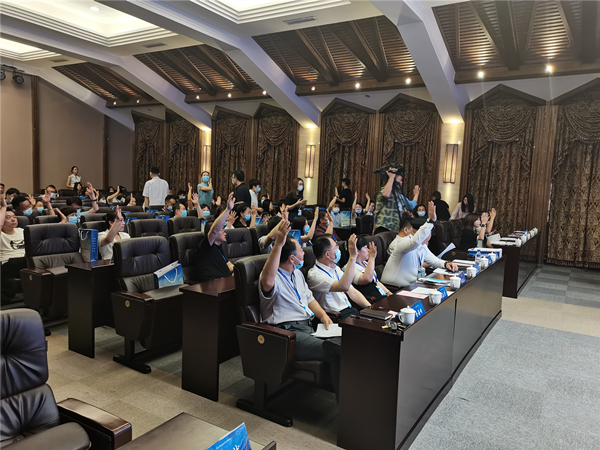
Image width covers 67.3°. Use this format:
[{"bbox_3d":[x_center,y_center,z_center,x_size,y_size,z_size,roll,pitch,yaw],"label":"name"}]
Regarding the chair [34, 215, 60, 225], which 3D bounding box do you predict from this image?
[{"bbox_3d":[-2.882,0.401,5.660,0.600,1.010,0.650,6,6,32],"label":"chair"}]

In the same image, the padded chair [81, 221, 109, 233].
[{"bbox_3d":[-2.144,0.485,5.327,0.650,1.050,0.600,6,7,33],"label":"padded chair"}]

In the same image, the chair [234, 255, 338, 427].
[{"bbox_3d":[-0.012,0.756,3.190,0.680,1.025,0.650,6,6,32],"label":"chair"}]

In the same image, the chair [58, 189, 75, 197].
[{"bbox_3d":[-6.530,-0.468,12.876,0.620,1.030,0.640,5,5,31],"label":"chair"}]

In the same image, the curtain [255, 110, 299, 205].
[{"bbox_3d":[-0.829,-1.736,14.501,1.468,3.993,0.220,5,5,31],"label":"curtain"}]

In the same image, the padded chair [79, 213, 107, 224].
[{"bbox_3d":[-2.804,0.337,6.549,0.620,1.030,0.640,5,5,31],"label":"padded chair"}]

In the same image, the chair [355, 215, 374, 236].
[{"bbox_3d":[1.318,0.339,7.826,0.650,1.050,0.600,6,7,33],"label":"chair"}]

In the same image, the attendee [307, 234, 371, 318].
[{"bbox_3d":[0.408,0.666,3.665,0.740,1.220,0.560,6,7,33],"label":"attendee"}]

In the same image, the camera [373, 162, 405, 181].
[{"bbox_3d":[1.365,-0.833,6.950,0.460,0.250,0.200,-6,7,-8],"label":"camera"}]

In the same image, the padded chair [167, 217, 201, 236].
[{"bbox_3d":[-1.376,0.432,6.047,0.600,1.015,0.650,6,6,32],"label":"padded chair"}]

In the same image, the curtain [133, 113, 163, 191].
[{"bbox_3d":[-5.426,-2.078,16.116,1.350,3.500,0.250,6,7,33],"label":"curtain"}]

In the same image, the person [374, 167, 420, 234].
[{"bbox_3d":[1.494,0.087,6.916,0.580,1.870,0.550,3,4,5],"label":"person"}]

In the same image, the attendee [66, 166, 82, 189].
[{"bbox_3d":[-6.913,-0.946,13.879,0.320,1.700,0.500,7,7,42],"label":"attendee"}]

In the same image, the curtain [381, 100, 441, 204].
[{"bbox_3d":[2.596,-1.201,10.842,1.350,3.450,0.250,6,7,33],"label":"curtain"}]

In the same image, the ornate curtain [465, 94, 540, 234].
[{"bbox_3d":[4.844,-1.195,11.025,1.468,3.993,0.220,5,5,31],"label":"ornate curtain"}]

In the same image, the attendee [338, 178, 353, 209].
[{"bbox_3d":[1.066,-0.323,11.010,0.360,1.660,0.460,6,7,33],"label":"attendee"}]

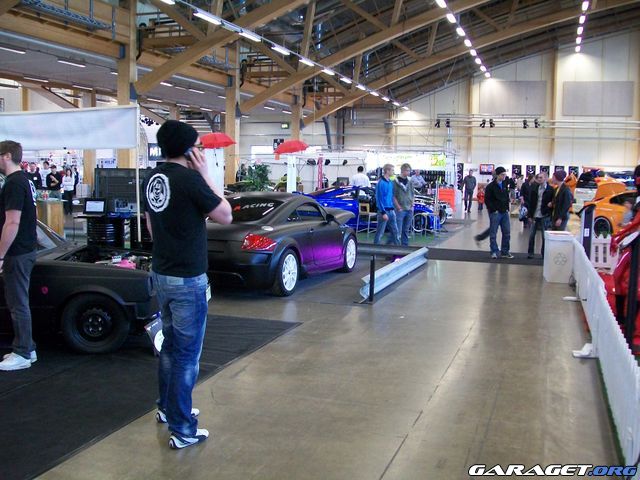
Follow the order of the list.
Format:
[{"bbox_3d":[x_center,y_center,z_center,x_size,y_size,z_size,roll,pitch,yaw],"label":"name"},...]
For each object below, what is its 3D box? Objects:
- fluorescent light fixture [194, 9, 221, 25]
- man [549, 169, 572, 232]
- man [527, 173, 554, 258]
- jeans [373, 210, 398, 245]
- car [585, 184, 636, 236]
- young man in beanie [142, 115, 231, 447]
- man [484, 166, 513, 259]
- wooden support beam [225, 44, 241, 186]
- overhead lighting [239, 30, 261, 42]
[{"bbox_3d":[-3.177,-6.312,18.882,0.220,0.140,1.420,3,6,19],"label":"fluorescent light fixture"},{"bbox_3d":[4.502,-0.436,12.394,0.360,1.690,0.520,-1,6,-12],"label":"man"},{"bbox_3d":[4.255,-0.458,12.724,0.540,1.660,0.360,2,6,15],"label":"man"},{"bbox_3d":[1.389,-0.230,13.900,0.500,0.900,0.420,4,7,28],"label":"jeans"},{"bbox_3d":[8.364,-0.547,15.706,1.800,1.320,4.300,-3,7,-30],"label":"car"},{"bbox_3d":[-0.807,0.252,4.030,0.560,1.920,0.440,6,8,44],"label":"young man in beanie"},{"bbox_3d":[3.465,-0.522,12.788,0.540,1.750,0.360,0,6,-10],"label":"man"},{"bbox_3d":[-3.614,-4.776,28.272,0.450,6.810,0.400,3,6,19],"label":"wooden support beam"},{"bbox_3d":[-2.217,-6.444,21.076,0.220,0.140,1.420,3,6,19],"label":"overhead lighting"}]

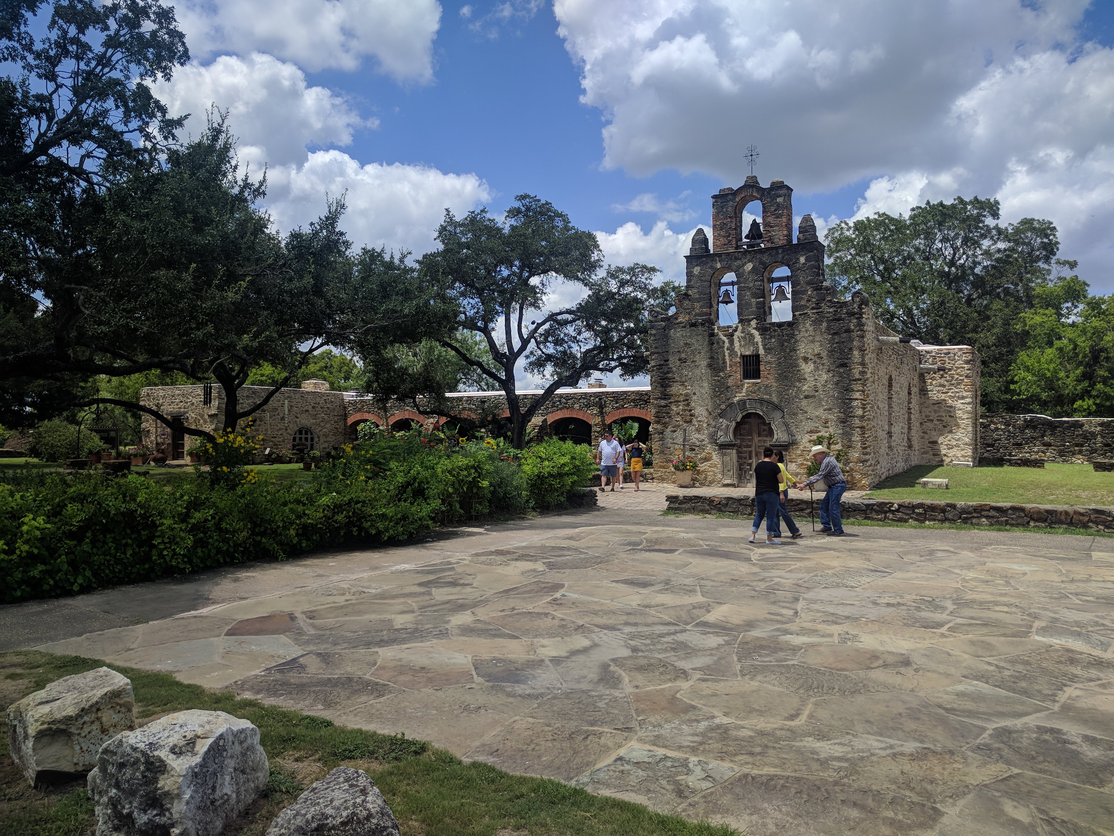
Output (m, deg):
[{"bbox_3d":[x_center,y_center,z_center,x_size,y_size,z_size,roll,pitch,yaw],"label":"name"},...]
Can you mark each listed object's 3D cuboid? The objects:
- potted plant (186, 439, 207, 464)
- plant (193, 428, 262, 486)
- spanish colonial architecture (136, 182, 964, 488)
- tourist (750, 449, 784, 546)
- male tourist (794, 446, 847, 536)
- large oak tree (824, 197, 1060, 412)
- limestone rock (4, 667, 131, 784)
[{"bbox_3d":[-16.728,1.533,38.775,0.900,1.150,0.850,-1,-1,30],"label":"potted plant"},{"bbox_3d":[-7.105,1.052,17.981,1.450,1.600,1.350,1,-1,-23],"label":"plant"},{"bbox_3d":[0.141,-2.536,41.342,36.100,10.200,20.500,-1,-1,30],"label":"spanish colonial architecture"},{"bbox_3d":[3.492,1.279,13.875,0.500,1.610,0.420,-1,-1,30],"label":"tourist"},{"bbox_3d":[4.798,1.304,15.175,0.880,1.610,0.550,0,-1,-14],"label":"male tourist"},{"bbox_3d":[22.909,-5.331,50.132,14.500,15.900,13.500,-1,-1,24],"label":"large oak tree"},{"bbox_3d":[-2.420,1.514,4.167,0.500,0.410,0.500,1,-2,-43],"label":"limestone rock"}]

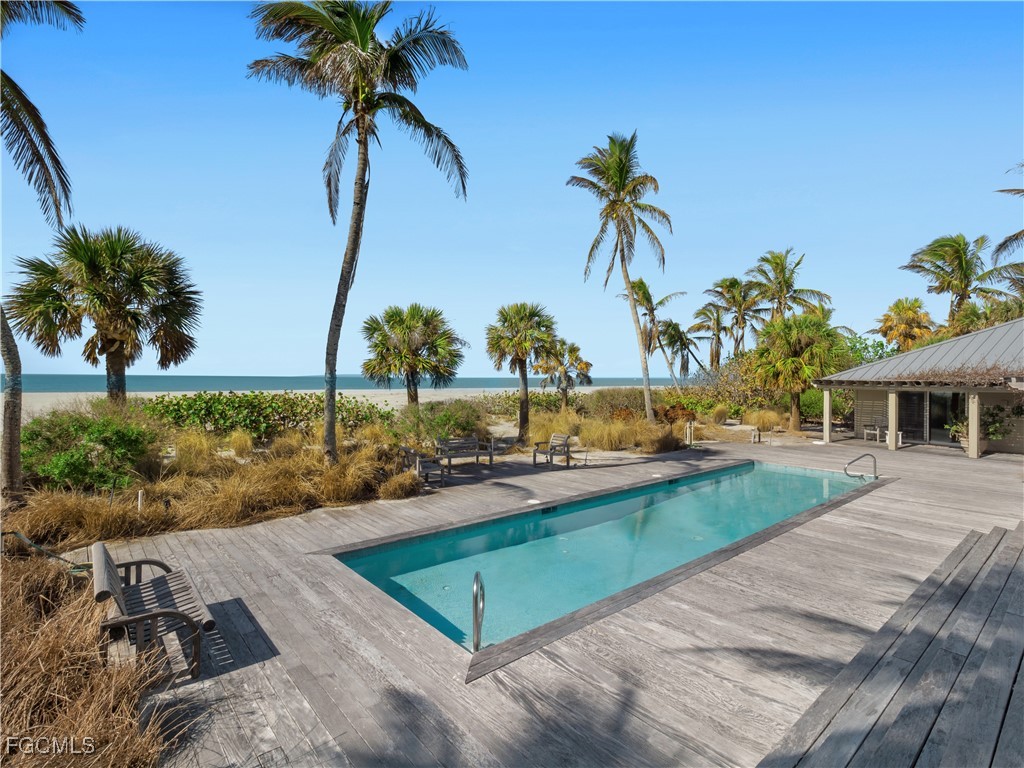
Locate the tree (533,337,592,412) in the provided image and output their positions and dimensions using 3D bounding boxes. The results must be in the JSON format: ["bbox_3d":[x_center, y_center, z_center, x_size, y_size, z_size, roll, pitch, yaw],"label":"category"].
[{"bbox_3d":[2.561,-0.130,24.000,3.000,4.555,3.000,0,1,0],"label":"tree"}]

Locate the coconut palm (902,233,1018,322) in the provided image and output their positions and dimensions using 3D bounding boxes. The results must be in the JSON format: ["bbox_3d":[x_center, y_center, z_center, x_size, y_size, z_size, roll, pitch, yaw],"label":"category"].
[{"bbox_3d":[26.946,-3.389,28.500,5.200,11.200,5.200,1,1,43],"label":"coconut palm"}]

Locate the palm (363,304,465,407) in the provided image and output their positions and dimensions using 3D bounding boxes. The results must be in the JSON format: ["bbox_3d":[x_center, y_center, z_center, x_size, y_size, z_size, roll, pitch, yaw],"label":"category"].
[{"bbox_3d":[-3.740,-0.394,17.797,3.850,5.191,3.800,0,1,0],"label":"palm"}]

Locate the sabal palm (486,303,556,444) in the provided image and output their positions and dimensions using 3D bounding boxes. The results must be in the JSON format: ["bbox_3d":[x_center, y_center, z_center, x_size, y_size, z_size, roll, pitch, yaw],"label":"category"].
[{"bbox_3d":[0.347,-0.420,17.300,2.600,5.250,2.600,0,1,1],"label":"sabal palm"}]

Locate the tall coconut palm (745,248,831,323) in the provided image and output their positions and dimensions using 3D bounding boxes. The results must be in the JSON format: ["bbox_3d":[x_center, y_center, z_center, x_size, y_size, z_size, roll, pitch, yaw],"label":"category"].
[{"bbox_3d":[18.062,-3.372,30.955,5.700,11.004,5.700,0,1,0],"label":"tall coconut palm"}]

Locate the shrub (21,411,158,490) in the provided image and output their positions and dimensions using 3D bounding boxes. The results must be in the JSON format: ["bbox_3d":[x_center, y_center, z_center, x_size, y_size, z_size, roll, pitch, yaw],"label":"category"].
[{"bbox_3d":[-9.462,1.428,10.600,2.500,1.620,2.200,0,1,-42],"label":"shrub"}]

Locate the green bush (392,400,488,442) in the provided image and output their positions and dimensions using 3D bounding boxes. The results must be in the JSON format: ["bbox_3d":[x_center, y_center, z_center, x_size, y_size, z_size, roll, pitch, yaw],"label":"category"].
[{"bbox_3d":[-2.606,1.408,17.222,3.400,1.616,2.800,0,1,0],"label":"green bush"}]

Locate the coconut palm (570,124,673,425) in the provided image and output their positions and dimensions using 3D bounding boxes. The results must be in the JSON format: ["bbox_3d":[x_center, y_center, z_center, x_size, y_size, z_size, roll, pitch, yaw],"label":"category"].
[{"bbox_3d":[5.707,-5.593,24.924,5.600,15.486,5.600,0,1,0],"label":"coconut palm"}]

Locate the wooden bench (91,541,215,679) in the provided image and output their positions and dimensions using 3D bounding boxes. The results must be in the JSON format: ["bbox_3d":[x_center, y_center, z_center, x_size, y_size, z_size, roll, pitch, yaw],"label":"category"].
[{"bbox_3d":[-3.188,1.939,4.146,0.740,0.850,1.480,0,1,-41],"label":"wooden bench"}]

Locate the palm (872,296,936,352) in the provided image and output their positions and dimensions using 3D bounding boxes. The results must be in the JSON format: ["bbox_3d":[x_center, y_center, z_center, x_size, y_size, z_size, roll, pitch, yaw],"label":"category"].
[{"bbox_3d":[23.988,-1.563,29.000,3.000,7.500,3.000,1,1,40],"label":"palm"}]

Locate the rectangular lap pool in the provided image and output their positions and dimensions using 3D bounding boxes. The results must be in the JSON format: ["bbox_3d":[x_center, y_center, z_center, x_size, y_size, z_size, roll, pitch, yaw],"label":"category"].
[{"bbox_3d":[3.337,2.936,9.087,12.150,1.200,3.000,0,1,-39],"label":"rectangular lap pool"}]

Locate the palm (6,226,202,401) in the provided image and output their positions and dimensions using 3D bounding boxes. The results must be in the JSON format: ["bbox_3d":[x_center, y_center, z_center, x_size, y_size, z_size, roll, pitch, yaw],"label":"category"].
[{"bbox_3d":[-9.570,-0.766,11.391,3.700,6.054,3.700,0,1,-40],"label":"palm"}]

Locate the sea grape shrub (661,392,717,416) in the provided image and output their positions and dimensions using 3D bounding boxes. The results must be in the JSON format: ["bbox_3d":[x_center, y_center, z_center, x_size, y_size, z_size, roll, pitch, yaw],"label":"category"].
[{"bbox_3d":[10.740,1.360,28.800,3.200,1.500,2.400,1,1,20],"label":"sea grape shrub"}]

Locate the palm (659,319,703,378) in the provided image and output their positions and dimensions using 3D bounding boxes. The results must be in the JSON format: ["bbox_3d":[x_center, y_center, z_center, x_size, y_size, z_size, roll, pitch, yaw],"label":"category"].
[{"bbox_3d":[15.864,-1.999,42.975,5.200,7.900,4.600,0,1,0],"label":"palm"}]

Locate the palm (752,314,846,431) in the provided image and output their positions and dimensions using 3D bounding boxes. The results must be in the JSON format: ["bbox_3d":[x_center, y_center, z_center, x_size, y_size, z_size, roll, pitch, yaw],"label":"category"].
[{"bbox_3d":[13.257,-0.505,21.900,3.750,5.450,3.750,1,1,31],"label":"palm"}]

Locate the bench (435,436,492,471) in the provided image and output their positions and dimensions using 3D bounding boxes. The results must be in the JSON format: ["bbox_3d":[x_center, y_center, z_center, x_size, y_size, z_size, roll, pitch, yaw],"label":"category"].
[{"bbox_3d":[-1.280,1.855,12.777,0.640,0.860,1.450,1,1,43],"label":"bench"}]

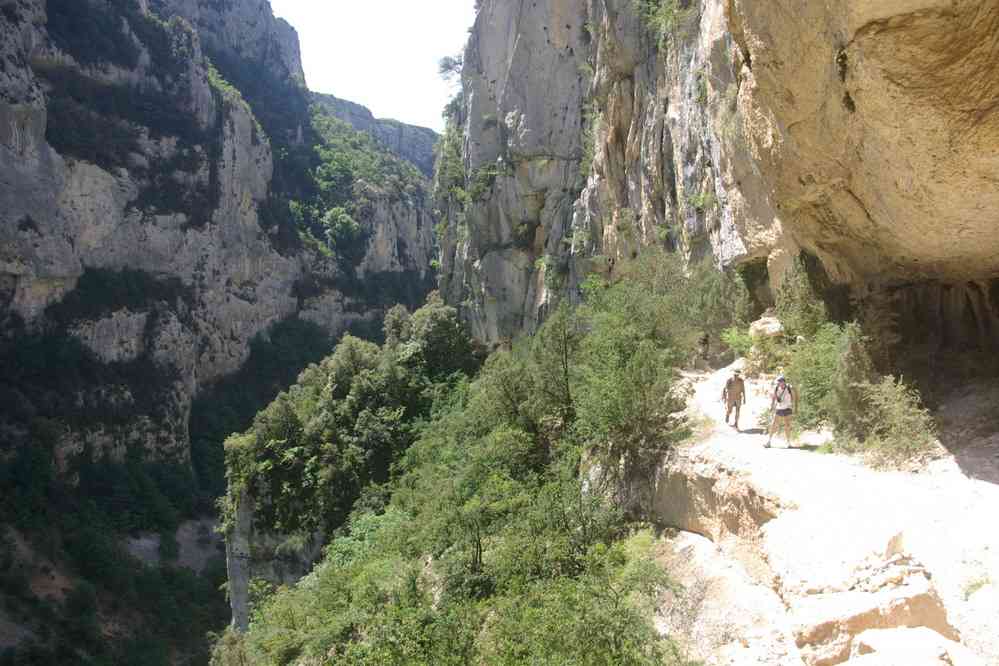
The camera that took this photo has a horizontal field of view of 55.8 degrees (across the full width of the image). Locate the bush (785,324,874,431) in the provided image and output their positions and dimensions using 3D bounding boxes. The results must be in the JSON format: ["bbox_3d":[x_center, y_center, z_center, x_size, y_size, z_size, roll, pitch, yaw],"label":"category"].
[{"bbox_3d":[9.095,1.254,26.000,2.400,3.000,2.200,0,0,0],"label":"bush"}]

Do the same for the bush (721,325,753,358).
[{"bbox_3d":[9.169,0.329,36.500,1.250,1.300,1.200,0,0,0],"label":"bush"}]

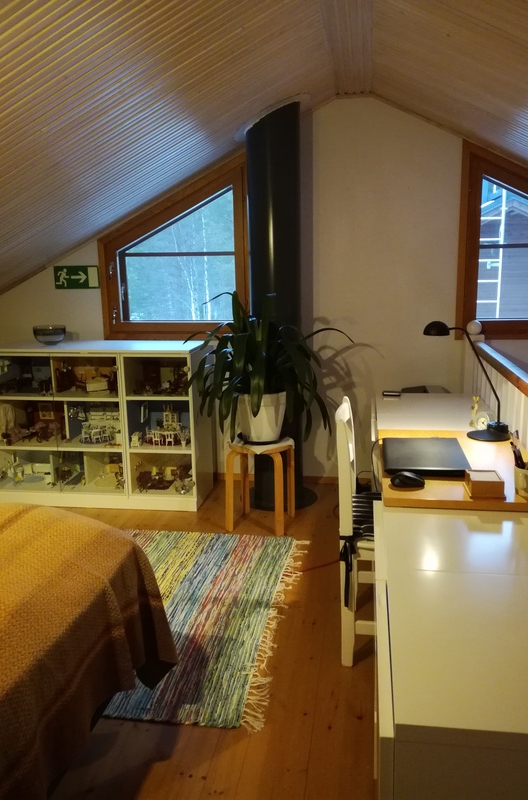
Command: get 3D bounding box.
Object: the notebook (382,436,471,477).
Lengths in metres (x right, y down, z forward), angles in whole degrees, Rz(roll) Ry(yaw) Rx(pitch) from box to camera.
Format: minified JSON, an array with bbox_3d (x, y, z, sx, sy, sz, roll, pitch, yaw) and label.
[{"bbox_3d":[0.514,0.184,1.992,0.250,0.026,0.355,1,12,9],"label":"notebook"}]

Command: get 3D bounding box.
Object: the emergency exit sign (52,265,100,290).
[{"bbox_3d":[-1.190,-0.777,3.959,0.300,0.145,0.015,1,12,9],"label":"emergency exit sign"}]

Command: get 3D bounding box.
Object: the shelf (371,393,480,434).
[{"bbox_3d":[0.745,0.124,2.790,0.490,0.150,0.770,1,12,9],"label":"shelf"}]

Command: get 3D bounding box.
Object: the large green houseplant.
[{"bbox_3d":[0.010,-0.152,3.144,0.840,0.780,0.740,1,12,9],"label":"large green houseplant"}]

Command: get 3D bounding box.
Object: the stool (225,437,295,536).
[{"bbox_3d":[-0.012,0.448,3.305,0.360,0.450,0.360,-1,12,0],"label":"stool"}]

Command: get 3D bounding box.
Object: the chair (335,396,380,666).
[{"bbox_3d":[0.512,0.430,2.199,0.510,0.910,0.430,1,12,9],"label":"chair"}]

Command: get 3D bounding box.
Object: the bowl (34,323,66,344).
[{"bbox_3d":[-1.353,-0.407,3.929,0.225,0.105,0.225,-1,12,0],"label":"bowl"}]

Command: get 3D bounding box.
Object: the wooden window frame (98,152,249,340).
[{"bbox_3d":[-0.548,-0.921,3.853,0.980,1.100,0.100,1,12,9],"label":"wooden window frame"}]

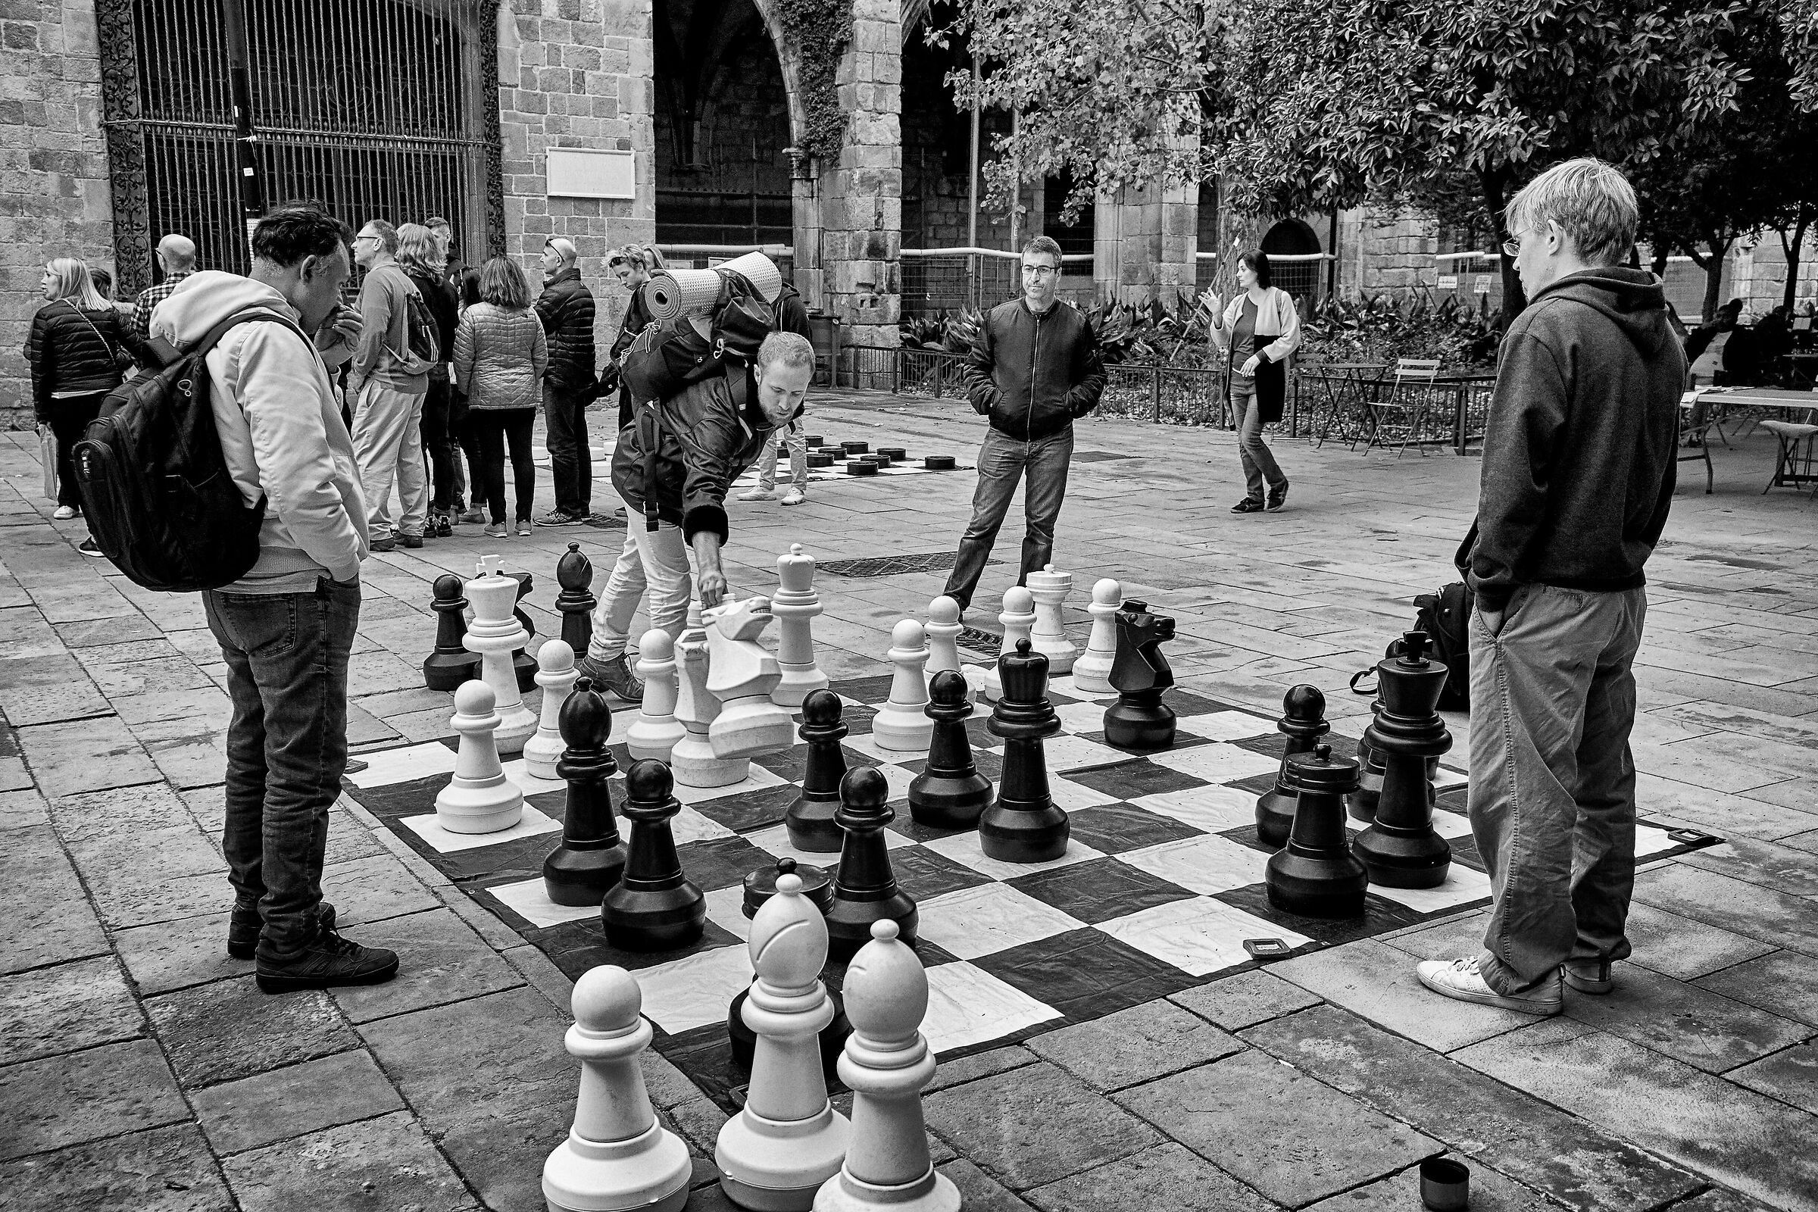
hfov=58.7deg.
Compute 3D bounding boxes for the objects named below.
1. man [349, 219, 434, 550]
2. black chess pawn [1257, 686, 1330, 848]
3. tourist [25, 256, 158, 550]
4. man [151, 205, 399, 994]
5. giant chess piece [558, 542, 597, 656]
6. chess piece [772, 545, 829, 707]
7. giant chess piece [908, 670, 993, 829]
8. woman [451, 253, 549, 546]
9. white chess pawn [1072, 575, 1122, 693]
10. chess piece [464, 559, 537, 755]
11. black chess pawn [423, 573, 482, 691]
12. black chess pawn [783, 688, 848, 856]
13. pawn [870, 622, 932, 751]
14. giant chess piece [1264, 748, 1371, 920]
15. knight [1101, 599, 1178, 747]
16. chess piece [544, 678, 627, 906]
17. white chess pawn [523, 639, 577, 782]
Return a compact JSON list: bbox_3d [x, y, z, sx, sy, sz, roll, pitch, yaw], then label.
[{"bbox_3d":[-2.930,-1.239,9.101,0.380,1.810,0.490,5,12,25],"label":"man"},{"bbox_3d":[1.089,0.428,4.481,0.242,0.432,0.242,0,10,0],"label":"black chess pawn"},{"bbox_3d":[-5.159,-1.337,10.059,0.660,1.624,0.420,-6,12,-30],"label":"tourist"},{"bbox_3d":[-1.370,-0.014,3.535,0.430,1.660,0.490,-8,13,-37],"label":"man"},{"bbox_3d":[-1.238,0.023,6.032,0.237,0.546,0.237,0,11,0],"label":"giant chess piece"},{"bbox_3d":[-0.425,0.062,6.074,0.249,0.586,0.249,0,10,0],"label":"chess piece"},{"bbox_3d":[0.120,0.395,4.581,0.237,0.416,0.237,0,11,0],"label":"giant chess piece"},{"bbox_3d":[-2.433,-1.253,9.627,0.560,1.622,0.360,-1,11,-7],"label":"woman"},{"bbox_3d":[0.760,0.102,6.263,0.242,0.432,0.242,0,10,0],"label":"white chess pawn"},{"bbox_3d":[-1.366,0.151,5.356,0.247,0.640,0.247,0,11,0],"label":"chess piece"},{"bbox_3d":[-1.802,0.092,6.364,0.242,0.432,0.242,0,10,0],"label":"black chess pawn"},{"bbox_3d":[-0.238,0.438,4.452,0.242,0.432,0.242,0,10,0],"label":"black chess pawn"},{"bbox_3d":[-0.002,0.251,5.335,0.237,0.416,0.237,0,11,0],"label":"pawn"},{"bbox_3d":[1.009,0.526,3.954,0.245,0.412,0.245,0,11,0],"label":"giant chess piece"},{"bbox_3d":[0.773,0.216,5.354,0.237,0.477,0.237,6,13,30],"label":"knight"},{"bbox_3d":[-0.792,0.443,3.987,0.237,0.546,0.237,0,11,0],"label":"chess piece"},{"bbox_3d":[-1.124,0.313,5.089,0.243,0.420,0.243,0,11,0],"label":"white chess pawn"}]

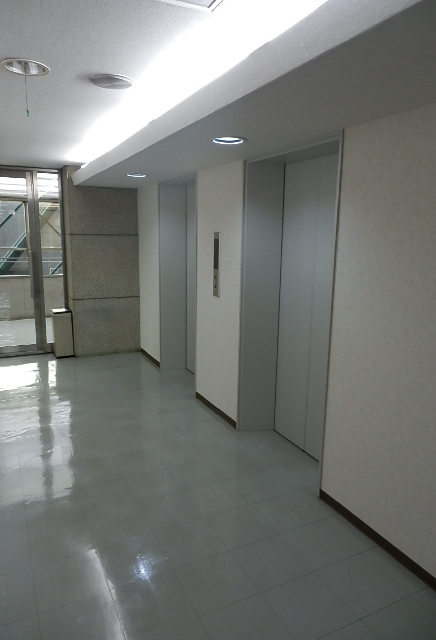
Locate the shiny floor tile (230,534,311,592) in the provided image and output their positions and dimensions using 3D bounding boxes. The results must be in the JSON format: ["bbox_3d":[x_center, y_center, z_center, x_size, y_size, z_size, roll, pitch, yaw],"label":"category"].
[{"bbox_3d":[0.259,1.187,2.176,0.300,0.010,0.300,-4,12,-26],"label":"shiny floor tile"}]

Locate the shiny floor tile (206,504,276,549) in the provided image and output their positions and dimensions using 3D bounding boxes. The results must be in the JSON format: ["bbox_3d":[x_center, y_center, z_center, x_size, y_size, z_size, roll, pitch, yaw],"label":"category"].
[{"bbox_3d":[0.125,1.134,2.439,0.300,0.010,0.300,-4,12,-26],"label":"shiny floor tile"}]

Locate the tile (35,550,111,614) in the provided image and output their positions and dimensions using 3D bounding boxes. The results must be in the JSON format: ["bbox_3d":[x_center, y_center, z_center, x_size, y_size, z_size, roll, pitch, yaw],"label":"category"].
[{"bbox_3d":[-0.679,1.197,2.040,0.300,0.010,0.300,-4,12,-26],"label":"tile"}]

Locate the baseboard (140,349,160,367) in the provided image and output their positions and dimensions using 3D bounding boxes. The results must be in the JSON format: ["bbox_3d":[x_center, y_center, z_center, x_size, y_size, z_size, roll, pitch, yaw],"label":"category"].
[{"bbox_3d":[-0.861,0.475,5.638,0.012,0.062,0.785,-4,12,-26],"label":"baseboard"}]

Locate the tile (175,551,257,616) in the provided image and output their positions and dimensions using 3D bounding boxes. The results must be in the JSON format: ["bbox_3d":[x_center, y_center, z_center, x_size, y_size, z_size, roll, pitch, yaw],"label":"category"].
[{"bbox_3d":[-0.009,1.207,2.043,0.300,0.010,0.300,-4,12,-26],"label":"tile"}]

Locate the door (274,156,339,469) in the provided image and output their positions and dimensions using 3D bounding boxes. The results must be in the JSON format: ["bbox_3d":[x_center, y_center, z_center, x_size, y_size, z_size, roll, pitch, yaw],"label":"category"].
[{"bbox_3d":[0.675,-0.048,3.108,0.050,2.080,0.790,-4,12,-26],"label":"door"}]

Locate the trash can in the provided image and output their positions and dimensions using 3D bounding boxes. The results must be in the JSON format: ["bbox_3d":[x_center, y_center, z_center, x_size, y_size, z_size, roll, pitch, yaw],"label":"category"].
[{"bbox_3d":[-2.014,0.169,5.755,0.215,0.590,0.330,-4,12,-26],"label":"trash can"}]

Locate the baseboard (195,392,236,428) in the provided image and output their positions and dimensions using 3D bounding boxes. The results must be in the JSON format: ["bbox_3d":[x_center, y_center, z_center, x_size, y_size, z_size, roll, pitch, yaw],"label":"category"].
[{"bbox_3d":[-0.021,0.801,3.991,0.012,0.062,0.790,-4,12,-26],"label":"baseboard"}]

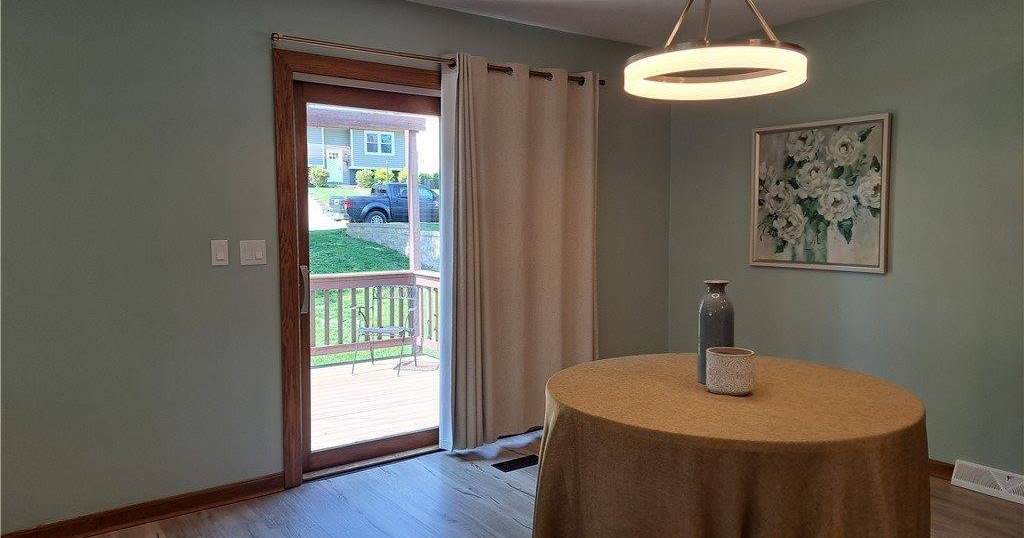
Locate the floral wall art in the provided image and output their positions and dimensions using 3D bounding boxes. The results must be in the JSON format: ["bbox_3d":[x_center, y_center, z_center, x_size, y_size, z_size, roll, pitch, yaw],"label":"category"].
[{"bbox_3d":[1.732,-0.415,4.053,0.035,0.826,0.820,-3,5,-36],"label":"floral wall art"}]

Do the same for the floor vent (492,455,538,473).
[{"bbox_3d":[0.045,1.038,3.802,0.290,0.010,0.135,-3,5,-36],"label":"floor vent"}]

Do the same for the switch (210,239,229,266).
[{"bbox_3d":[-1.319,-0.073,3.204,0.071,0.115,0.010,-3,5,-36],"label":"switch"}]

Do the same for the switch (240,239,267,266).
[{"bbox_3d":[-1.199,-0.075,3.291,0.115,0.116,0.010,-3,5,-36],"label":"switch"}]

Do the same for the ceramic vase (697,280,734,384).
[{"bbox_3d":[0.727,0.224,2.523,0.130,0.354,0.130,-3,5,-36],"label":"ceramic vase"}]

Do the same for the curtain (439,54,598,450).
[{"bbox_3d":[0.099,-0.100,4.118,1.095,2.145,0.140,-3,5,-36],"label":"curtain"}]

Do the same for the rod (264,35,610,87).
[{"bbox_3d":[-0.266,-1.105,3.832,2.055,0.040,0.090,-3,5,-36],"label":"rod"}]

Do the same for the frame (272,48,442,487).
[{"bbox_3d":[-0.314,-0.022,3.985,2.000,2.096,0.120,-3,5,-36],"label":"frame"}]

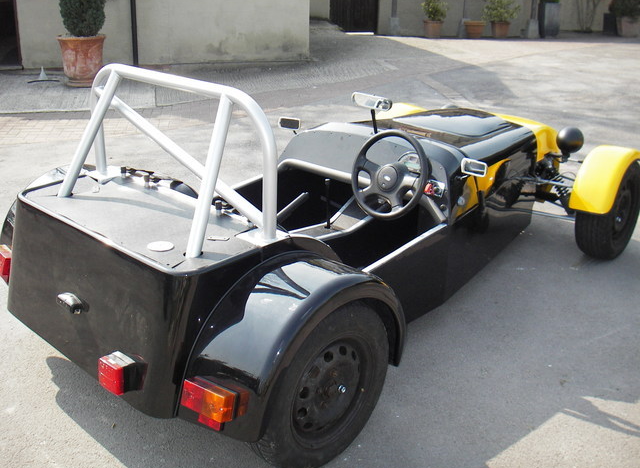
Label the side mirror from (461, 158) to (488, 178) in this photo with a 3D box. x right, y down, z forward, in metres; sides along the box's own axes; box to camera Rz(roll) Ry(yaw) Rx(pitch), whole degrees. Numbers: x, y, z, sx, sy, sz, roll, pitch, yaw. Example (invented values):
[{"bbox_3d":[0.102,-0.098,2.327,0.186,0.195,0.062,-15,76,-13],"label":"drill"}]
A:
[{"bbox_3d":[0.673,-0.287,3.020,0.112,0.064,0.037,17,30,38],"label":"side mirror"}]

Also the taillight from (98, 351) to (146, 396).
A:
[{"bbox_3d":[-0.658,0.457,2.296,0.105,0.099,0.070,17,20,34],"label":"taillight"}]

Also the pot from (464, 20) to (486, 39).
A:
[{"bbox_3d":[2.938,-3.844,13.245,0.407,0.289,0.407,0,22,0],"label":"pot"}]

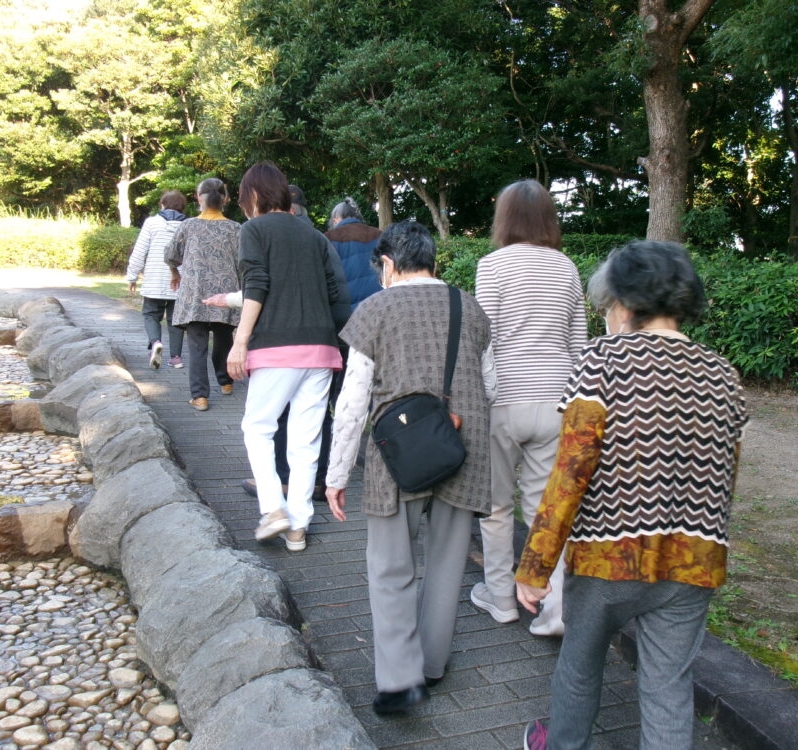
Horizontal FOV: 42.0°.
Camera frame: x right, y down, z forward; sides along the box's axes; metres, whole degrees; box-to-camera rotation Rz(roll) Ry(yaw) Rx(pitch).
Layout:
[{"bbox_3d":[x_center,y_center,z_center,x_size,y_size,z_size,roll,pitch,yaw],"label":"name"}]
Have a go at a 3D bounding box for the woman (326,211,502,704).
[{"bbox_3d":[0.034,0.250,3.080,0.500,1.440,0.420,-1,8,-14],"label":"woman"}]

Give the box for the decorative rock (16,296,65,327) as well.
[{"bbox_3d":[-4.205,-0.739,12.200,0.600,0.370,0.600,-3,8,-24],"label":"decorative rock"}]

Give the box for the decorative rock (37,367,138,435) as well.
[{"bbox_3d":[-2.232,0.191,7.500,0.740,0.430,0.600,-2,8,-20],"label":"decorative rock"}]

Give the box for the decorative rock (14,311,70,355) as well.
[{"bbox_3d":[-3.794,-0.454,11.100,0.620,0.420,0.600,-2,8,-22],"label":"decorative rock"}]

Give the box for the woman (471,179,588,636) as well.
[{"bbox_3d":[0.462,0.104,3.650,0.430,1.550,0.380,-1,8,-15],"label":"woman"}]

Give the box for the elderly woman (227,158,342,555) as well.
[{"bbox_3d":[-0.486,-0.086,4.380,0.470,1.570,0.480,-2,8,-18],"label":"elderly woman"}]

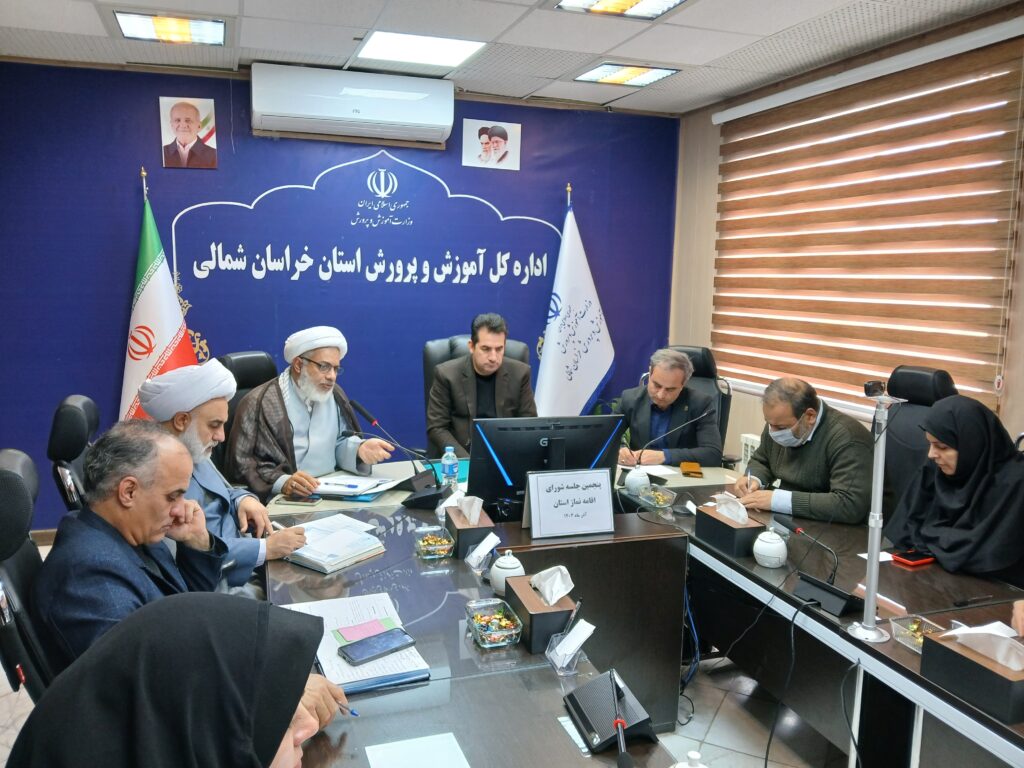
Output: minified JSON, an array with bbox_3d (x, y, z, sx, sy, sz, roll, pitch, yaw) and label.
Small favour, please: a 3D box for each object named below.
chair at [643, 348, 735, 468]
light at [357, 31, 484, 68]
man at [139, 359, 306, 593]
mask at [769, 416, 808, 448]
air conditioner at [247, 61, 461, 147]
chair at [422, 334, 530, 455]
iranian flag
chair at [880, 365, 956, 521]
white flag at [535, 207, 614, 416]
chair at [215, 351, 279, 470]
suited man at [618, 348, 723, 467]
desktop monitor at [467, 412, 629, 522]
[{"bbox_3d":[0.879,0.439,3.933,0.640,1.240,0.660,3,9,16],"label":"chair"},{"bbox_3d":[-0.503,-1.820,4.181,0.580,0.050,0.540,-3,9,-20],"label":"light"},{"bbox_3d":[-0.916,0.629,2.502,0.780,1.390,0.580,-1,9,-7],"label":"man"},{"bbox_3d":[1.097,0.196,3.050,0.090,0.105,0.135,-42,27,-20],"label":"mask"},{"bbox_3d":[-0.944,-1.707,4.702,1.190,0.350,0.250,-3,9,-20],"label":"air conditioner"},{"bbox_3d":[-0.182,0.394,4.060,0.670,1.280,0.700,-3,9,-20],"label":"chair"},{"bbox_3d":[-2.098,-0.205,4.575,0.480,1.740,0.290,-3,9,-20],"label":"iranian flag"},{"bbox_3d":[1.429,0.561,3.111,0.660,1.240,0.640,-5,10,-33],"label":"chair"},{"bbox_3d":[0.448,-0.357,5.505,0.510,1.760,0.290,-3,9,-20],"label":"white flag"},{"bbox_3d":[-1.233,0.506,3.756,0.640,1.260,0.660,-6,10,-34],"label":"chair"},{"bbox_3d":[0.815,0.465,4.009,0.560,1.280,0.740,3,9,19],"label":"suited man"},{"bbox_3d":[0.118,0.302,2.758,0.555,0.390,0.200,-3,9,-20],"label":"desktop monitor"}]

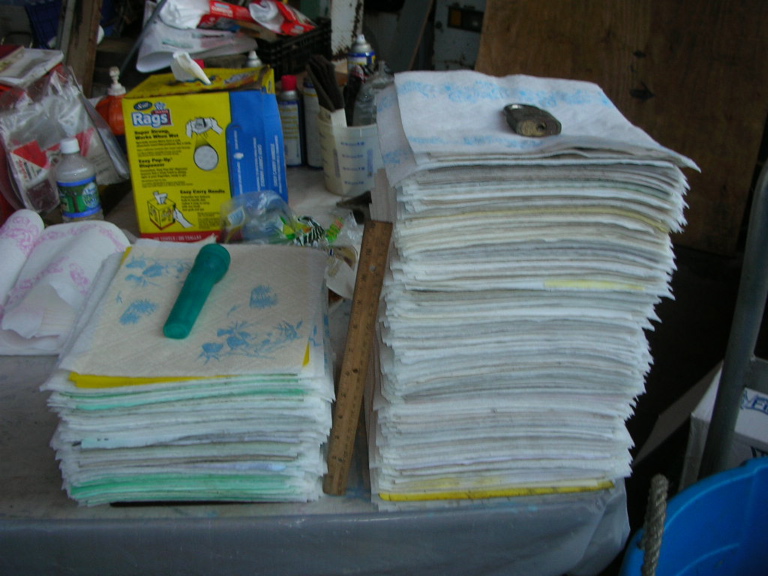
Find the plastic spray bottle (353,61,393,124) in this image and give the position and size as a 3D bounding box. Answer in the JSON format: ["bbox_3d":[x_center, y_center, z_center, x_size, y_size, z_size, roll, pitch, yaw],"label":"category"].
[{"bbox_3d":[-0.026,-0.353,1.655,0.090,0.250,0.080,13,25,14],"label":"plastic spray bottle"}]

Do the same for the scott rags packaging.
[{"bbox_3d":[-0.331,-0.259,1.494,0.243,0.270,0.223,-2,26,-1],"label":"scott rags packaging"}]

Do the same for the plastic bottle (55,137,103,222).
[{"bbox_3d":[-0.587,-0.197,1.488,0.071,0.175,0.071,-7,26,-11],"label":"plastic bottle"}]

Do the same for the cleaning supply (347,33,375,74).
[{"bbox_3d":[-0.052,-0.510,1.954,0.066,0.250,0.066,-10,27,-16],"label":"cleaning supply"}]

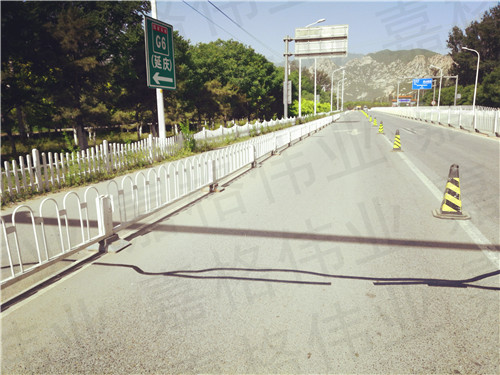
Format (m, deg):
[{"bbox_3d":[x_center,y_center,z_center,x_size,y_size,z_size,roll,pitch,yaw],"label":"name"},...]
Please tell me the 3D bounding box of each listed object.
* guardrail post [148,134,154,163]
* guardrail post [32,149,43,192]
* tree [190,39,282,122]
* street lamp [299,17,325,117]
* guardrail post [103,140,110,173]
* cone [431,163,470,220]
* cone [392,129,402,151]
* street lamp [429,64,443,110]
[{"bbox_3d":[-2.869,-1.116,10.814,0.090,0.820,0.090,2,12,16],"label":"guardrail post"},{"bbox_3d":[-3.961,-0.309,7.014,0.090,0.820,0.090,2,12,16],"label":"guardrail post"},{"bbox_3d":[-1.204,-9.936,35.403,7.600,7.754,7.600,2,13,16],"label":"tree"},{"bbox_3d":[6.487,-12.055,39.099,2.620,10.088,0.350,2,13,16],"label":"street lamp"},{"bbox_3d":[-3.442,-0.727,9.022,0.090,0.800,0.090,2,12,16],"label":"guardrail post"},{"bbox_3d":[2.811,0.036,5.176,0.450,0.713,0.450,2,13,16],"label":"cone"},{"bbox_3d":[4.990,-1.586,12.683,0.400,0.700,0.400,2,12,16],"label":"cone"},{"bbox_3d":[43.889,-23.160,89.219,2.400,10.500,0.300,2,12,16],"label":"street lamp"}]

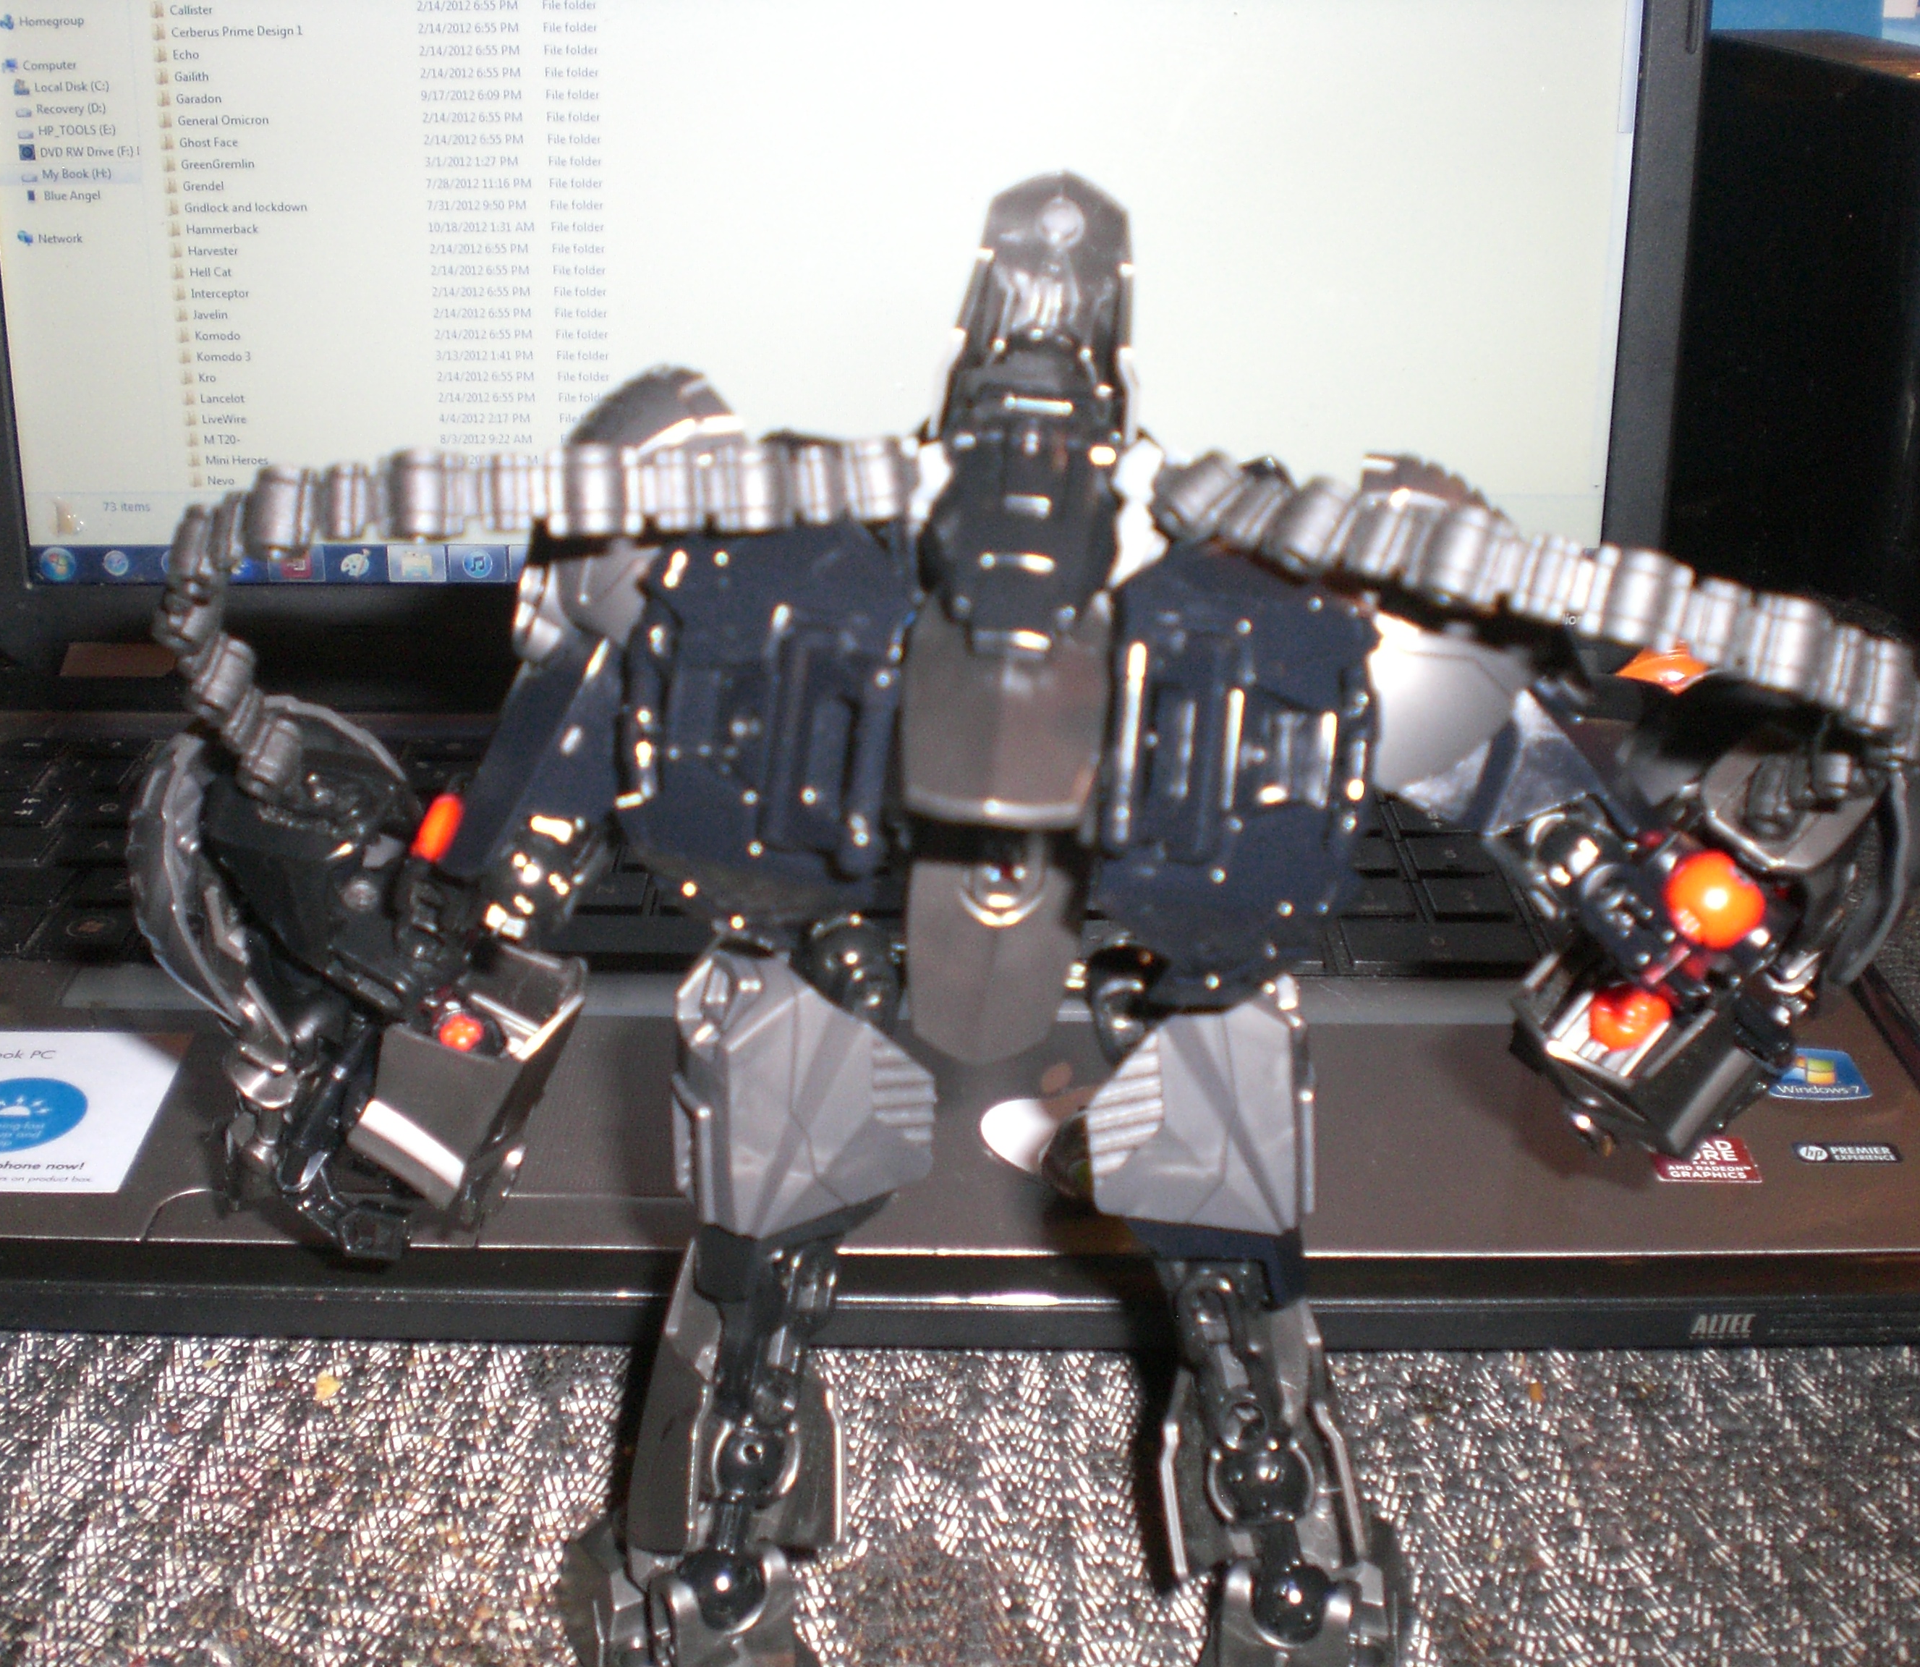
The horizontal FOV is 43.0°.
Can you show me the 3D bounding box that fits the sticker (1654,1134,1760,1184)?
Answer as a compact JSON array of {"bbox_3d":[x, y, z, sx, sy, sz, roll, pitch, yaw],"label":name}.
[{"bbox_3d":[0.121,0.053,0.398,0.017,0.001,0.014,1,25,0],"label":"sticker"}]

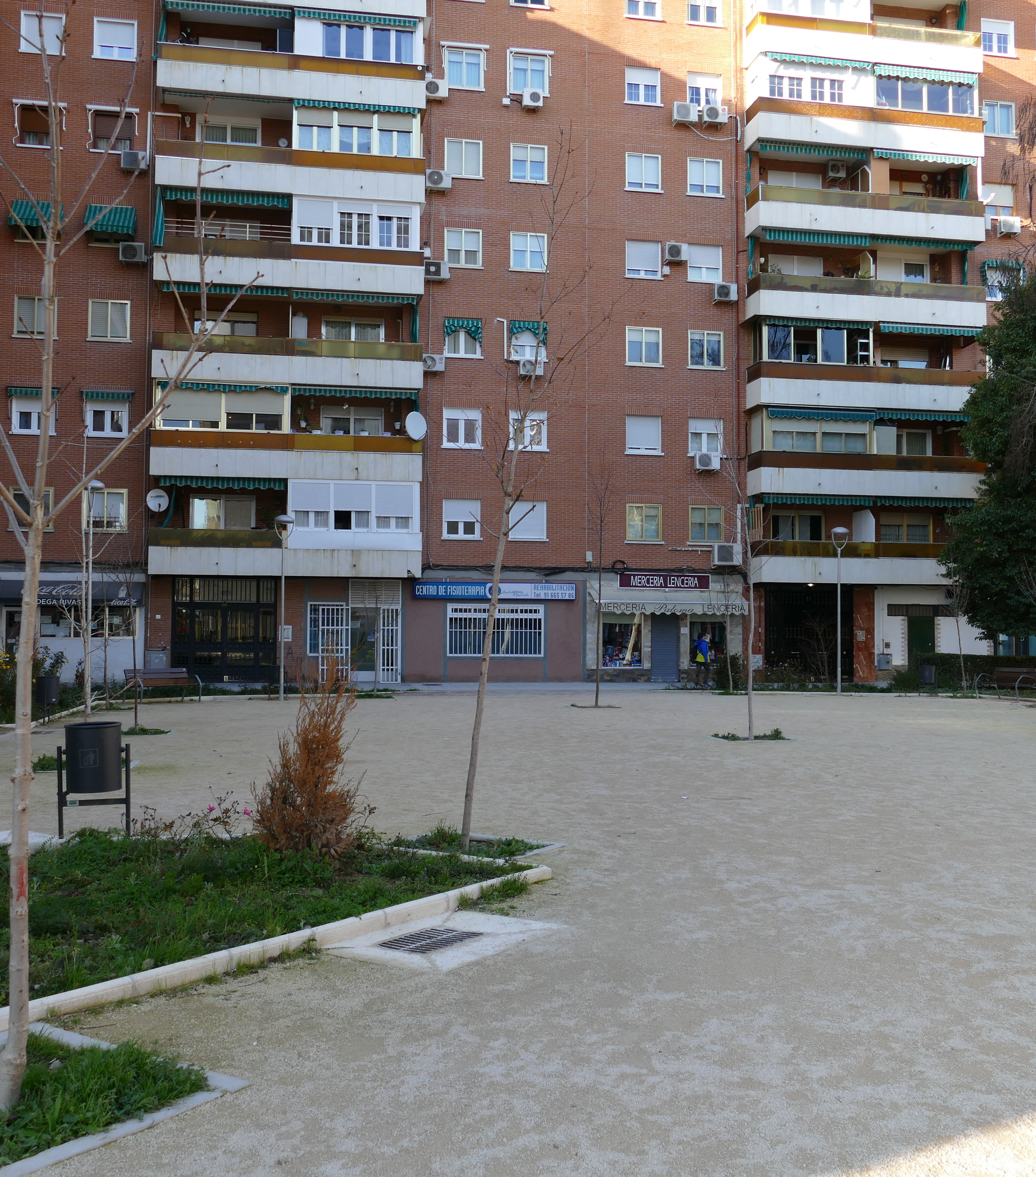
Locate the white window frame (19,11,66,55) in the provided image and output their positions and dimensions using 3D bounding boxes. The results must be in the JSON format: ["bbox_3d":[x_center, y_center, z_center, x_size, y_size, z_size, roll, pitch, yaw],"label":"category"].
[{"bbox_3d":[-14.104,-16.490,36.403,1.317,1.234,0.140,1,-3,-11],"label":"white window frame"}]

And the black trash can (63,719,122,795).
[{"bbox_3d":[-2.899,1.153,8.361,0.381,0.450,0.381,1,-3,-15],"label":"black trash can"}]

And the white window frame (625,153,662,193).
[{"bbox_3d":[4.141,-13.591,40.154,1.260,1.260,0.140,1,-3,-11],"label":"white window frame"}]

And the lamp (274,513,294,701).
[{"bbox_3d":[-5.346,0.436,27.921,0.470,4.250,0.470,1,-3,-11],"label":"lamp"}]

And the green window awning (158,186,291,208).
[{"bbox_3d":[-8.526,-11.471,36.138,3.572,0.391,0.350,1,-3,-11],"label":"green window awning"}]

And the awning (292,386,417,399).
[{"bbox_3d":[-4.820,-5.792,36.439,3.704,0.258,0.250,1,-3,-11],"label":"awning"}]

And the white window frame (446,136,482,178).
[{"bbox_3d":[-1.648,-13.169,37.717,1.179,1.221,0.160,1,-3,-11],"label":"white window frame"}]

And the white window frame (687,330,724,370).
[{"bbox_3d":[6.107,-7.707,39.723,1.217,1.254,0.130,1,-3,-11],"label":"white window frame"}]

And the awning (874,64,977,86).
[{"bbox_3d":[13.570,-17.089,40.756,3.750,0.450,0.420,1,-3,-11],"label":"awning"}]

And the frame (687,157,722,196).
[{"bbox_3d":[6.210,-13.565,40.541,1.260,1.260,0.140,1,-3,-11],"label":"frame"}]

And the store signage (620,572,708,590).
[{"bbox_3d":[4.755,-0.200,39.588,3.100,0.500,0.150,1,-3,-11],"label":"store signage"}]

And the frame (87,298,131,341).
[{"bbox_3d":[-12.110,-7.939,36.426,1.230,1.254,0.130,1,-3,-11],"label":"frame"}]

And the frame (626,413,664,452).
[{"bbox_3d":[4.094,-4.975,39.764,1.254,1.238,0.150,1,-3,-11],"label":"frame"}]

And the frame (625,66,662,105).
[{"bbox_3d":[3.974,-15.875,38.888,1.199,1.195,0.160,1,-3,-11],"label":"frame"}]

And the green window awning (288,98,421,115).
[{"bbox_3d":[-4.834,-14.456,36.857,3.746,0.220,0.250,1,-3,-11],"label":"green window awning"}]

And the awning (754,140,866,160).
[{"bbox_3d":[9.329,-13.829,38.867,3.629,0.349,0.300,1,-3,-11],"label":"awning"}]

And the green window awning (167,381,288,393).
[{"bbox_3d":[-8.538,-5.880,35.796,3.679,0.230,0.220,1,-3,-11],"label":"green window awning"}]

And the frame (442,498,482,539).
[{"bbox_3d":[-1.704,-2.073,37.230,1.210,1.219,0.160,1,-3,-11],"label":"frame"}]

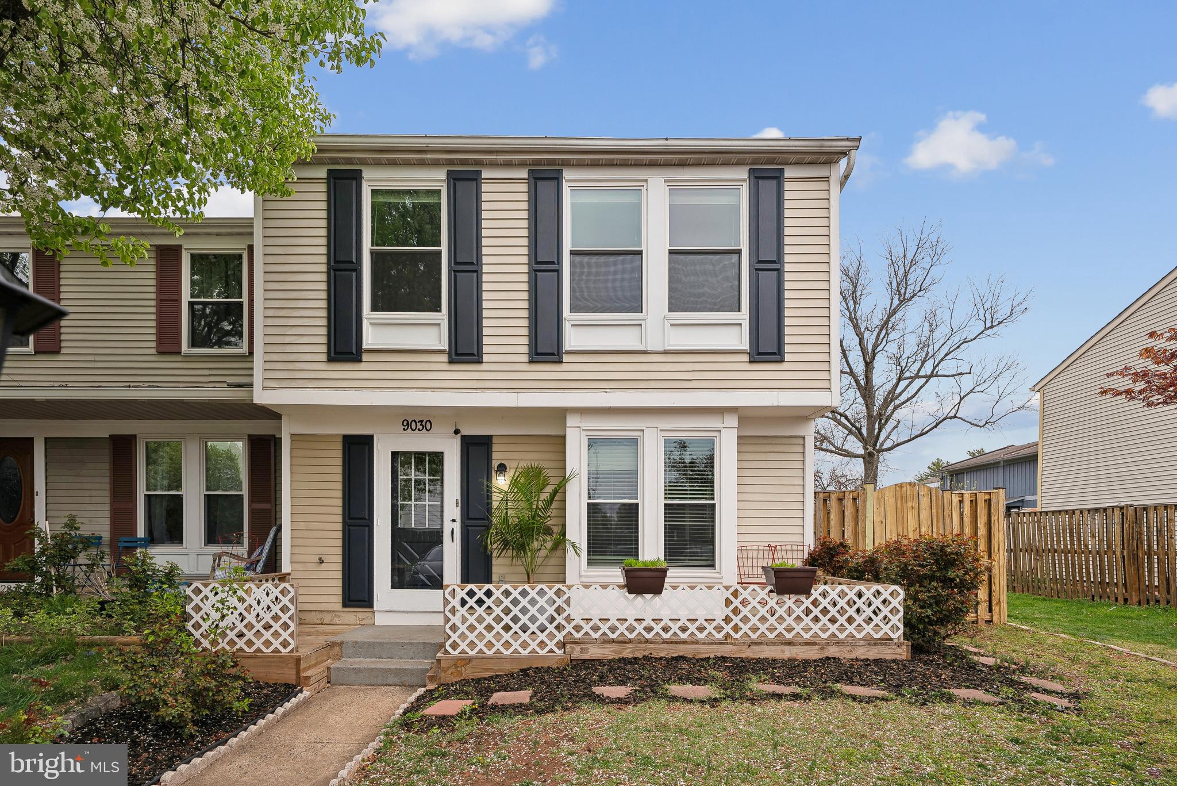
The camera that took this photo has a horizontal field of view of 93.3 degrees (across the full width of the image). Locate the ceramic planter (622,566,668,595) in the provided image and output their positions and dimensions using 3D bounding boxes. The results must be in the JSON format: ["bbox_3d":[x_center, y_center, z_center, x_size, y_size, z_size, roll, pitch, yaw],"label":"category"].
[{"bbox_3d":[0.562,1.849,5.480,0.435,0.260,0.300,0,-2,0],"label":"ceramic planter"}]

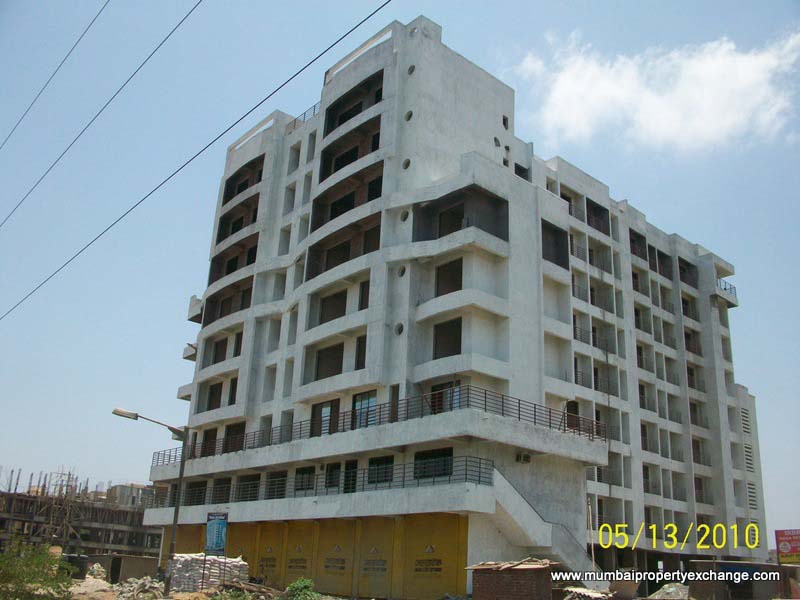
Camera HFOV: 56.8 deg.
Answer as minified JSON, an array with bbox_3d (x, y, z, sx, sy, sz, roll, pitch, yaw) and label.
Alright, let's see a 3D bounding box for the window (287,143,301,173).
[{"bbox_3d":[-6.702,-9.128,47.895,0.400,2.162,1.251,20,-27,-37],"label":"window"}]

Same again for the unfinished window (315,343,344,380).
[{"bbox_3d":[-3.611,3.231,38.120,0.246,1.793,2.315,19,-26,-37],"label":"unfinished window"}]

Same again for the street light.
[{"bbox_3d":[-9.671,7.486,27.561,3.105,6.511,0.500,20,-27,-37],"label":"street light"}]

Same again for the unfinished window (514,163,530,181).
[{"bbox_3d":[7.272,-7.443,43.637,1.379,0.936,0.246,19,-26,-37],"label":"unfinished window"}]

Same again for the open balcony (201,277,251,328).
[{"bbox_3d":[-10.820,0.390,48.068,1.296,2.190,6.233,20,-27,-37],"label":"open balcony"}]

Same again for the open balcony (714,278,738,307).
[{"bbox_3d":[27.367,-0.629,63.121,3.891,1.724,1.084,19,-26,-37],"label":"open balcony"}]

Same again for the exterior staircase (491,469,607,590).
[{"bbox_3d":[6.000,9.806,30.663,7.584,4.580,1.231,19,-26,-37],"label":"exterior staircase"}]

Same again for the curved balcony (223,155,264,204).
[{"bbox_3d":[-10.423,-7.920,50.612,1.231,2.364,5.023,19,-26,-37],"label":"curved balcony"}]

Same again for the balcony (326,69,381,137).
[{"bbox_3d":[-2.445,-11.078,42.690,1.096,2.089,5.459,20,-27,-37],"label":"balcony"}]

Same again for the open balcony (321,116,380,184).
[{"bbox_3d":[-2.515,-8.236,41.666,1.296,2.176,5.484,20,-27,-37],"label":"open balcony"}]

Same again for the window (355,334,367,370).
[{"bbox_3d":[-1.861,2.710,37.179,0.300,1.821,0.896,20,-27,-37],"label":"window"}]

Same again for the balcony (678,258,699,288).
[{"bbox_3d":[23.741,-1.993,62.229,2.955,2.462,1.280,19,-26,-37],"label":"balcony"}]

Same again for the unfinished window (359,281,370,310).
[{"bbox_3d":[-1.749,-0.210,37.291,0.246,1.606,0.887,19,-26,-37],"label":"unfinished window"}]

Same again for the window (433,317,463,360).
[{"bbox_3d":[2.274,1.908,34.695,0.300,1.873,1.858,20,-27,-37],"label":"window"}]

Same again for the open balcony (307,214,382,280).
[{"bbox_3d":[-2.740,-2.587,39.408,1.296,2.046,6.364,20,-27,-37],"label":"open balcony"}]

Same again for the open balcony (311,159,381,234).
[{"bbox_3d":[-2.612,-5.437,40.529,1.296,2.143,6.360,20,-27,-37],"label":"open balcony"}]

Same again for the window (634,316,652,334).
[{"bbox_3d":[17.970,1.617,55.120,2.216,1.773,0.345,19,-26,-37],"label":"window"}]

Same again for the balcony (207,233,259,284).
[{"bbox_3d":[-10.703,-2.400,48.589,1.231,2.315,5.910,19,-26,-37],"label":"balcony"}]

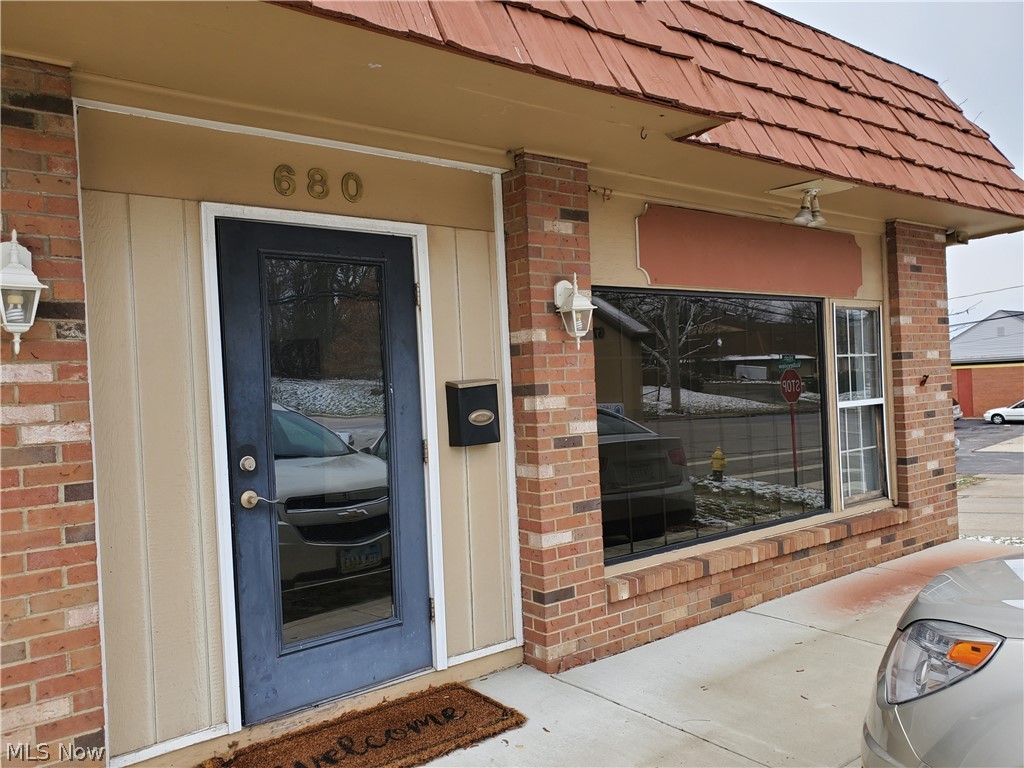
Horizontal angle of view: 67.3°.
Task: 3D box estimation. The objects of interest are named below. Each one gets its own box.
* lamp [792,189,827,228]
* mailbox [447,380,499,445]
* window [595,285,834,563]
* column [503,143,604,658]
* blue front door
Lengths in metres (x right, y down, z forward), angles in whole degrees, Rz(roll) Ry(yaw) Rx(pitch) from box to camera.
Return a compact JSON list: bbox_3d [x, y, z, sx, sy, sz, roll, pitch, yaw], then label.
[{"bbox_3d":[1.848,-1.090,4.772,0.180,0.230,0.170,-3,0,-36],"label":"lamp"},{"bbox_3d":[-0.183,0.134,3.730,0.240,0.319,0.115,-3,0,-36],"label":"mailbox"},{"bbox_3d":[1.328,0.190,4.815,2.300,1.520,0.080,-3,0,-36],"label":"window"},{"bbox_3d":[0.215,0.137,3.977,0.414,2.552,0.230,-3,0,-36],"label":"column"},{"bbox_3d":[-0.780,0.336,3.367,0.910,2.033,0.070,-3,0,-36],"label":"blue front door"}]

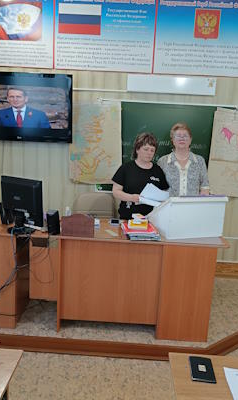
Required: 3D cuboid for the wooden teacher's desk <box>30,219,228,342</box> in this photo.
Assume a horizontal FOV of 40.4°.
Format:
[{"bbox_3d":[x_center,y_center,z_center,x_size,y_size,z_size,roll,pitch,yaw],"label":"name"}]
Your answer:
[{"bbox_3d":[0.072,0.607,2.652,1.400,0.755,0.660,3,10,1],"label":"wooden teacher's desk"}]

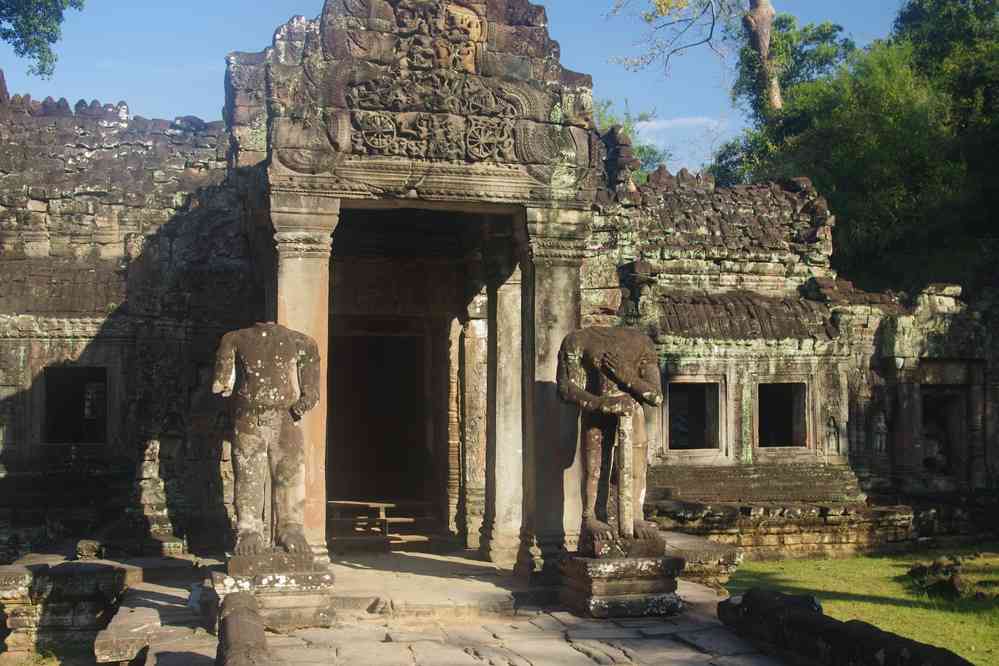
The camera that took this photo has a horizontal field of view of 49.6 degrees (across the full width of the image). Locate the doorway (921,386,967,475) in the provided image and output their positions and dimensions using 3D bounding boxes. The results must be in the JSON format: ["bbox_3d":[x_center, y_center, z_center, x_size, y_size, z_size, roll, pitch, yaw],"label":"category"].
[{"bbox_3d":[6.565,1.459,16.214,0.782,1.302,0.280,2,-6,-14],"label":"doorway"}]

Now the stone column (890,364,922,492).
[{"bbox_3d":[5.987,1.406,15.983,0.382,1.866,0.300,2,-6,-14],"label":"stone column"}]

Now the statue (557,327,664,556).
[{"bbox_3d":[0.976,0.940,9.596,0.840,1.920,0.520,2,-6,-14],"label":"statue"}]

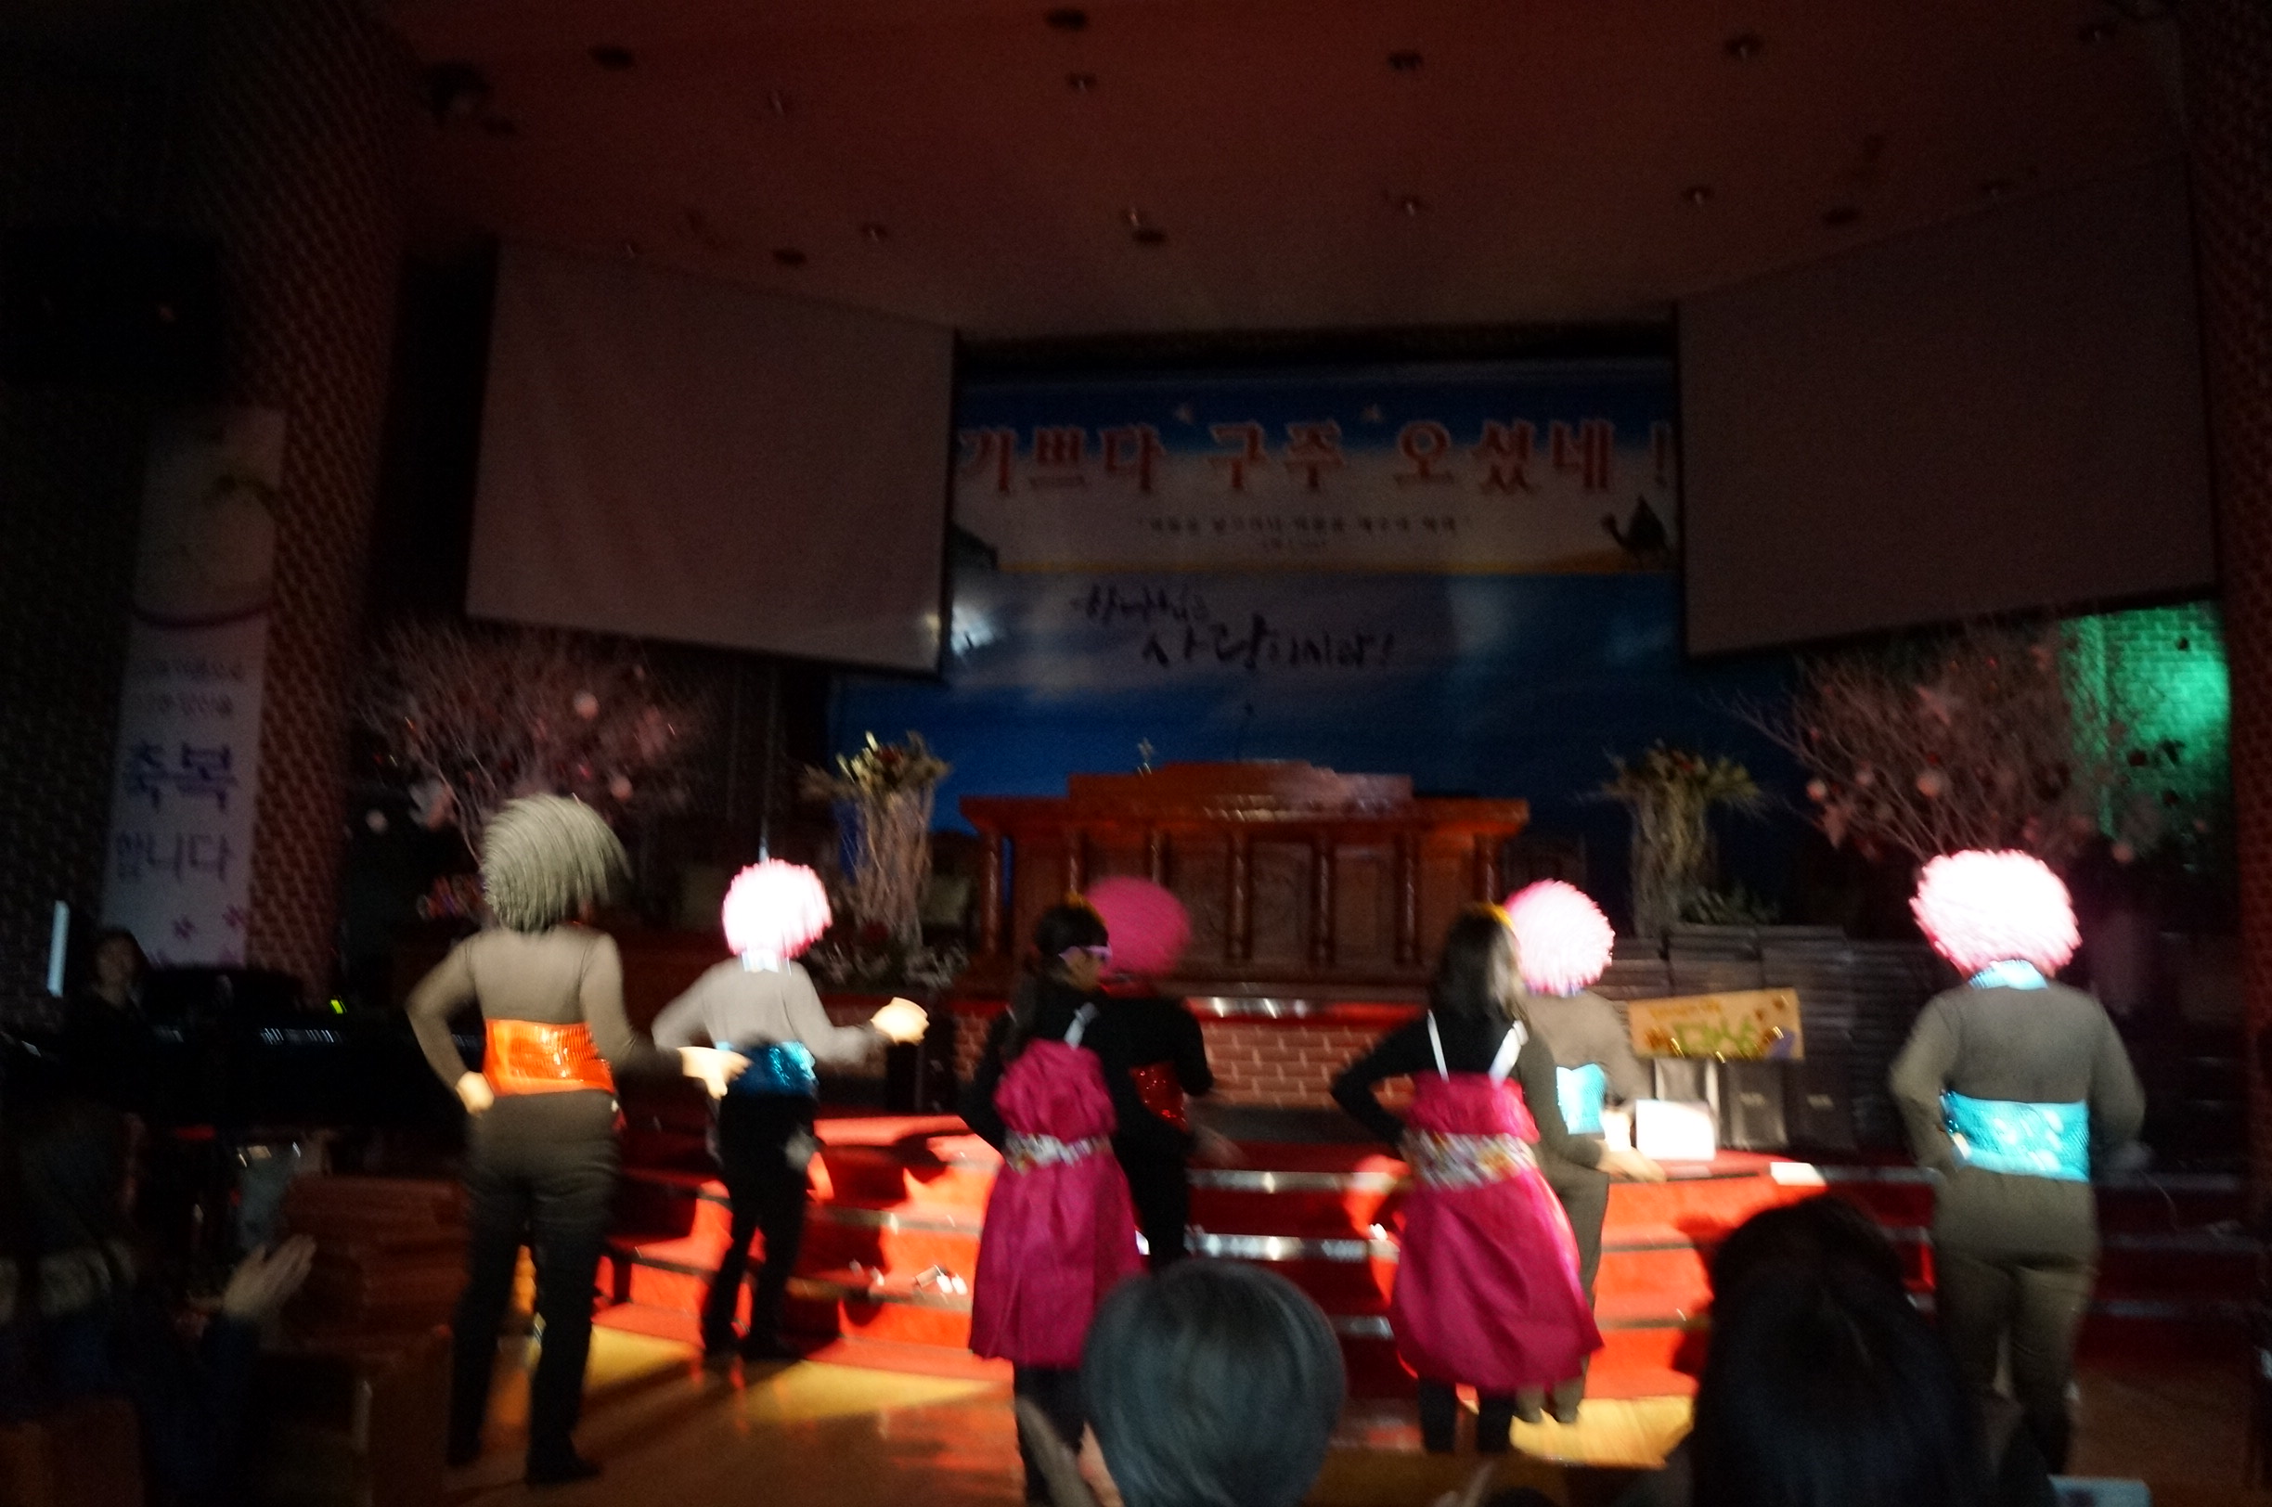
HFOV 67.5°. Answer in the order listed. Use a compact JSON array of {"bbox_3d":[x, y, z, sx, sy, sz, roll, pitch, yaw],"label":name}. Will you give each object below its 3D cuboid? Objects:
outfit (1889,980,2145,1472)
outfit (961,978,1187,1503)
[{"bbox_3d":[2.362,1.298,4.614,0.640,1.332,0.380,-1,-7,18],"label":"outfit"},{"bbox_3d":[-0.166,1.217,4.169,0.500,1.300,0.460,-1,-7,18],"label":"outfit"}]

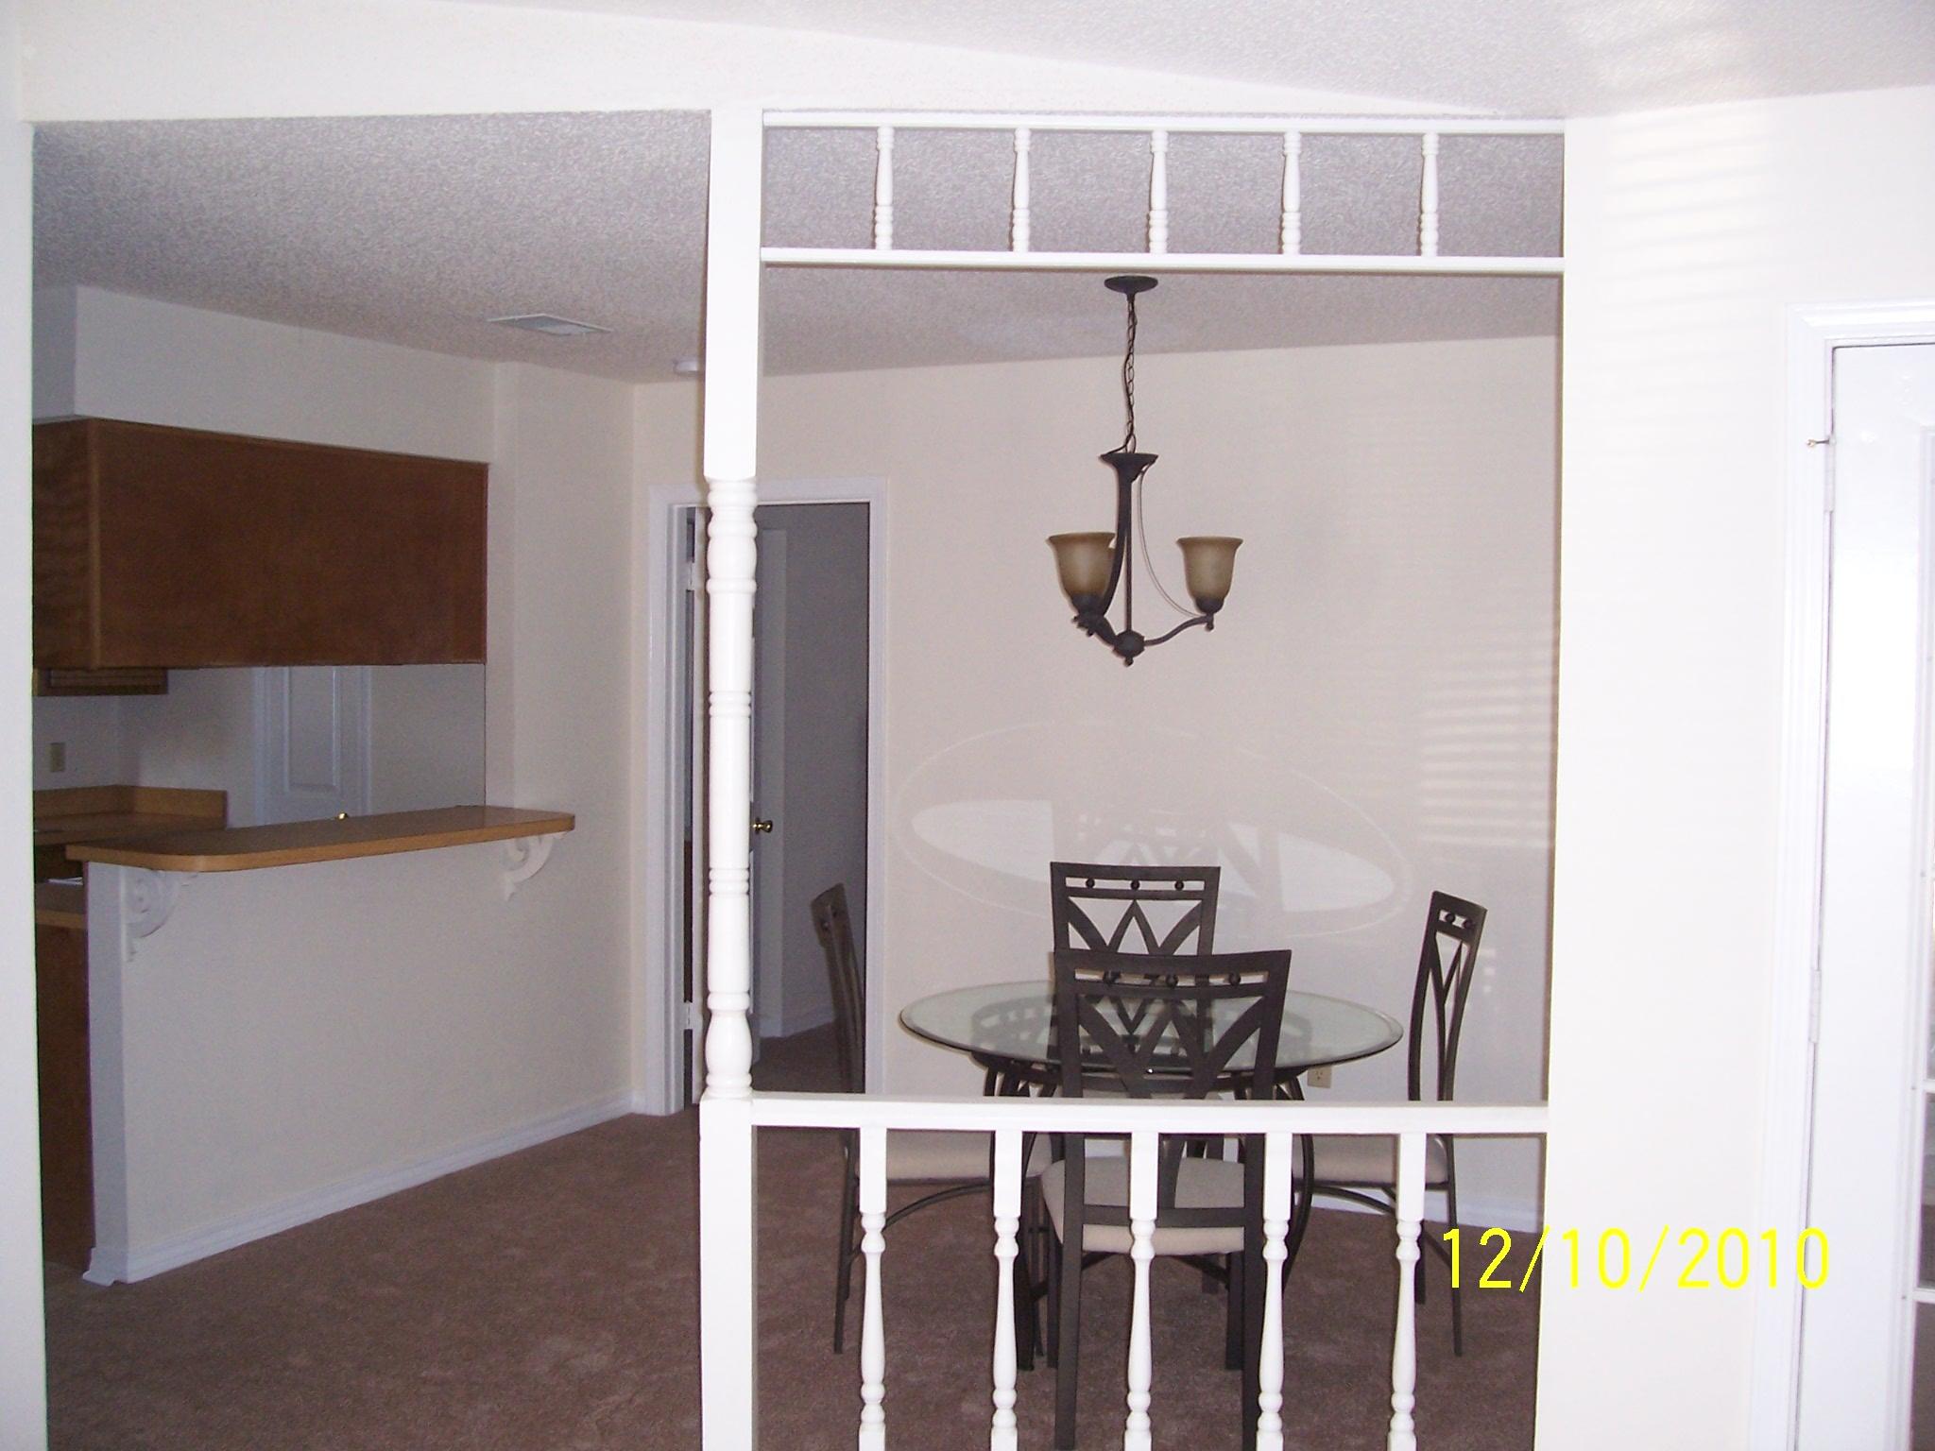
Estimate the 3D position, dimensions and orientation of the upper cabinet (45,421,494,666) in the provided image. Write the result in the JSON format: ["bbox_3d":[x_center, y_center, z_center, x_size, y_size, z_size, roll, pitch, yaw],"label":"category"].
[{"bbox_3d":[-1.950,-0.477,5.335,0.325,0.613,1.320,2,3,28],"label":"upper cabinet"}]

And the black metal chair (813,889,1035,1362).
[{"bbox_3d":[-0.085,0.904,4.480,0.540,1.010,0.460,1,3,3],"label":"black metal chair"}]

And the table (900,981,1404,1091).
[{"bbox_3d":[0.411,1.048,4.394,1.110,0.740,1.110,1,3,0],"label":"table"}]

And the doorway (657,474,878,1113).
[{"bbox_3d":[-0.632,0.273,6.203,0.860,2.100,0.130,2,3,24],"label":"doorway"}]

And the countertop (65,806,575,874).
[{"bbox_3d":[-1.725,0.306,5.263,0.500,0.040,1.370,2,3,28],"label":"countertop"}]

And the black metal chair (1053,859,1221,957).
[{"bbox_3d":[0.425,0.890,4.890,0.460,1.010,0.540,1,3,6],"label":"black metal chair"}]

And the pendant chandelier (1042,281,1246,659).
[{"bbox_3d":[0.402,-0.580,4.410,0.460,0.890,0.470,1,3,0],"label":"pendant chandelier"}]

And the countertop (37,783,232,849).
[{"bbox_3d":[-3.339,0.329,6.529,0.570,0.140,1.400,2,3,28],"label":"countertop"}]

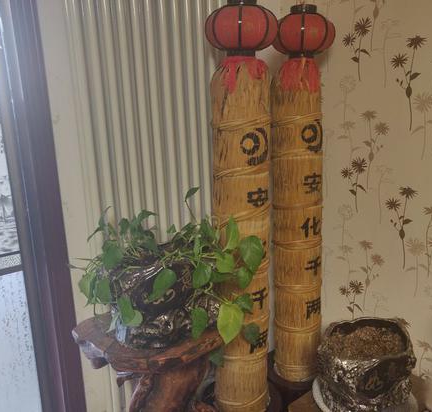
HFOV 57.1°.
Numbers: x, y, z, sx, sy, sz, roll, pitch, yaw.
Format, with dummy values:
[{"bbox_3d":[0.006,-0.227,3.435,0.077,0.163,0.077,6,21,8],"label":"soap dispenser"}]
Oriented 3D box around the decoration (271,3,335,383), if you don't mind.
[{"bbox_3d":[0.385,-0.007,1.817,0.270,1.663,0.270,-3,11,1],"label":"decoration"}]

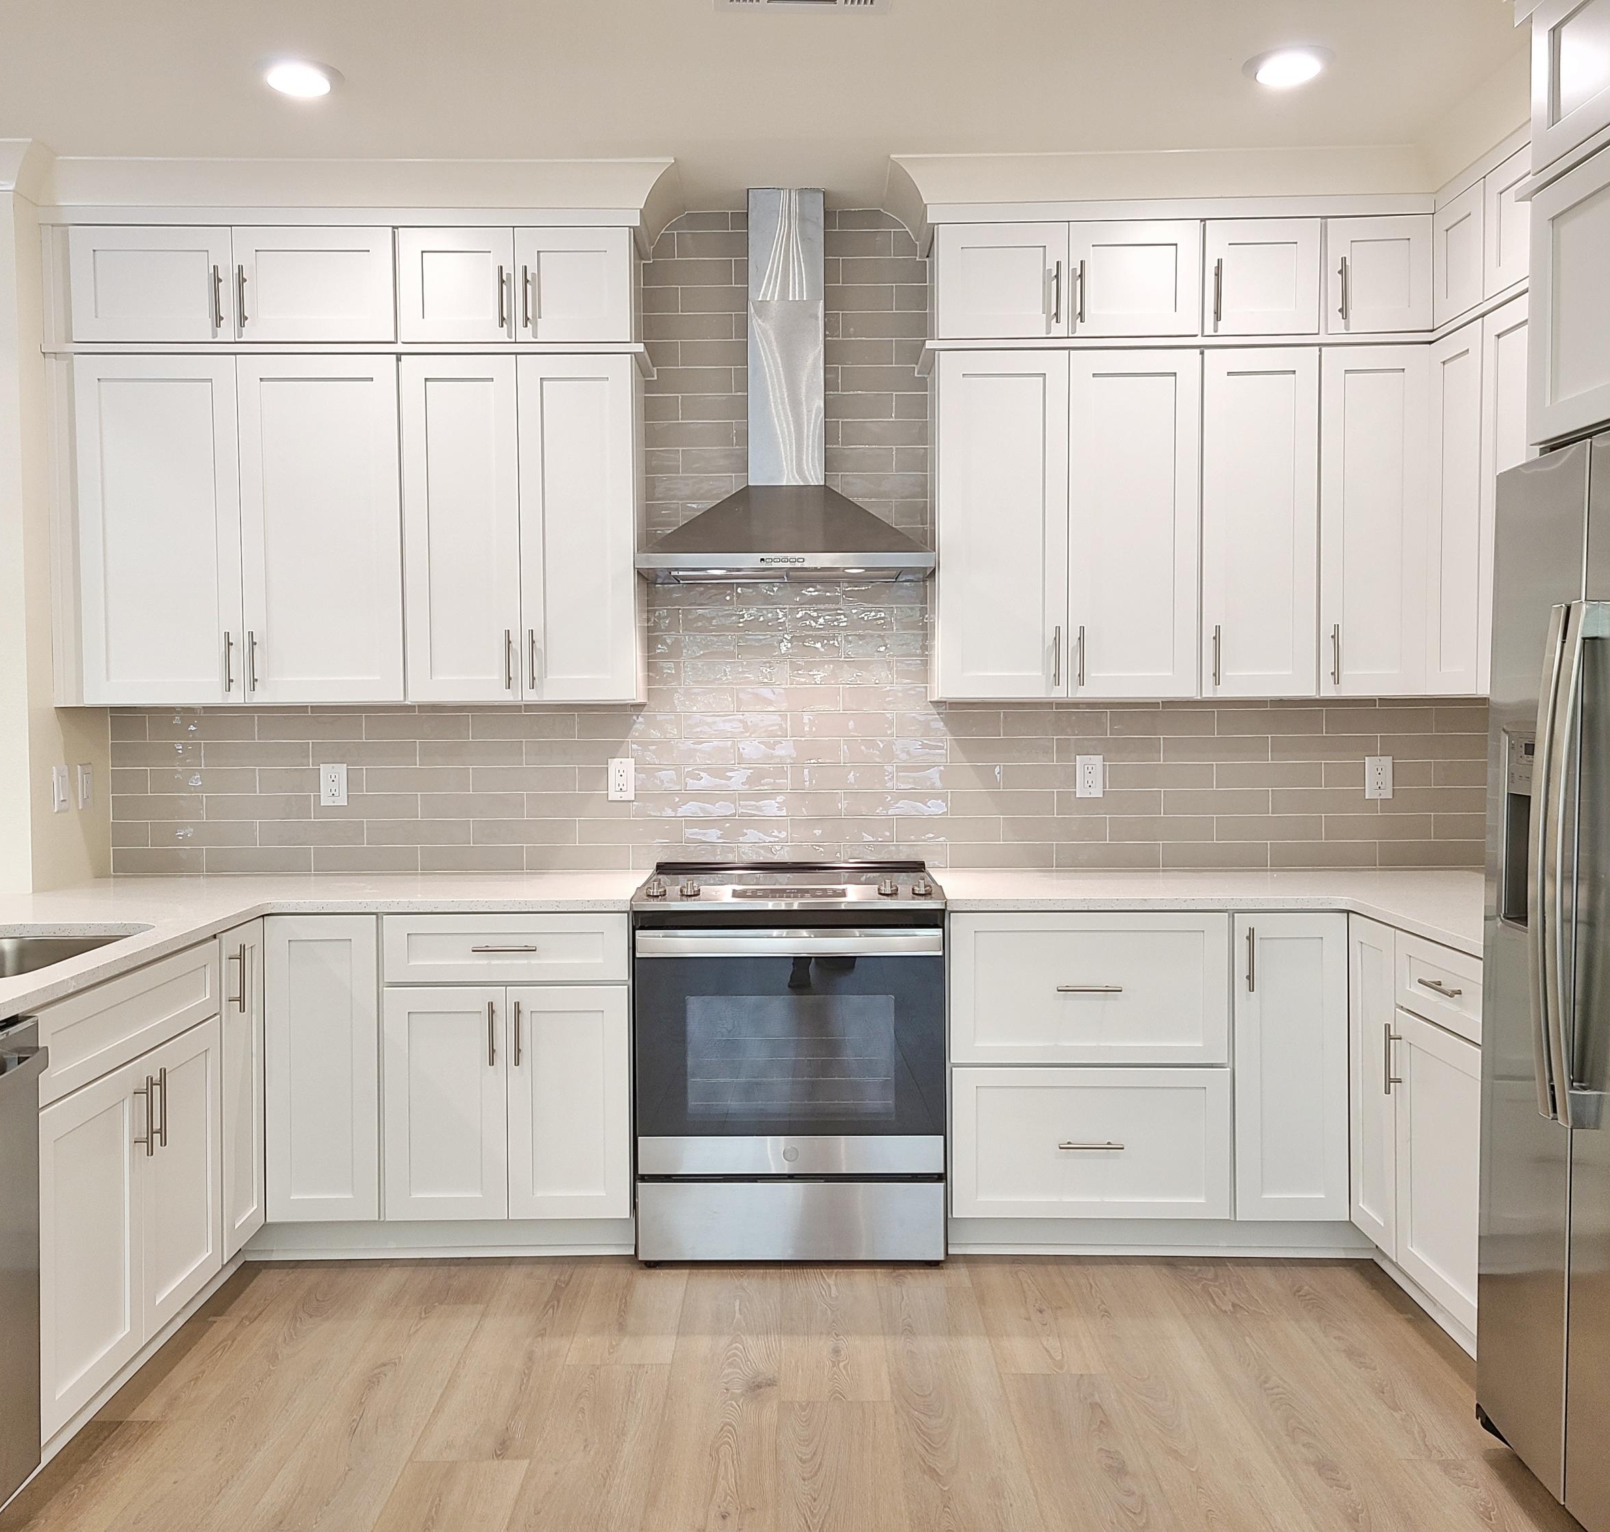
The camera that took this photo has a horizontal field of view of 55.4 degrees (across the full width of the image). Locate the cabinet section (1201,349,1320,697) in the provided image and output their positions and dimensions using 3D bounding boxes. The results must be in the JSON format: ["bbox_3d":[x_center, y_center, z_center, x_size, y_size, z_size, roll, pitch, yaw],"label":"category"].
[{"bbox_3d":[1.186,-0.637,4.151,0.308,0.908,0.330,0,3,0],"label":"cabinet section"}]

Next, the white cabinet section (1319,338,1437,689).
[{"bbox_3d":[1.481,-0.637,4.139,0.281,0.904,0.315,0,3,0],"label":"white cabinet section"}]

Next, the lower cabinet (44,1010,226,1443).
[{"bbox_3d":[-1.602,0.861,3.044,0.580,0.587,0.826,0,2,0],"label":"lower cabinet"}]

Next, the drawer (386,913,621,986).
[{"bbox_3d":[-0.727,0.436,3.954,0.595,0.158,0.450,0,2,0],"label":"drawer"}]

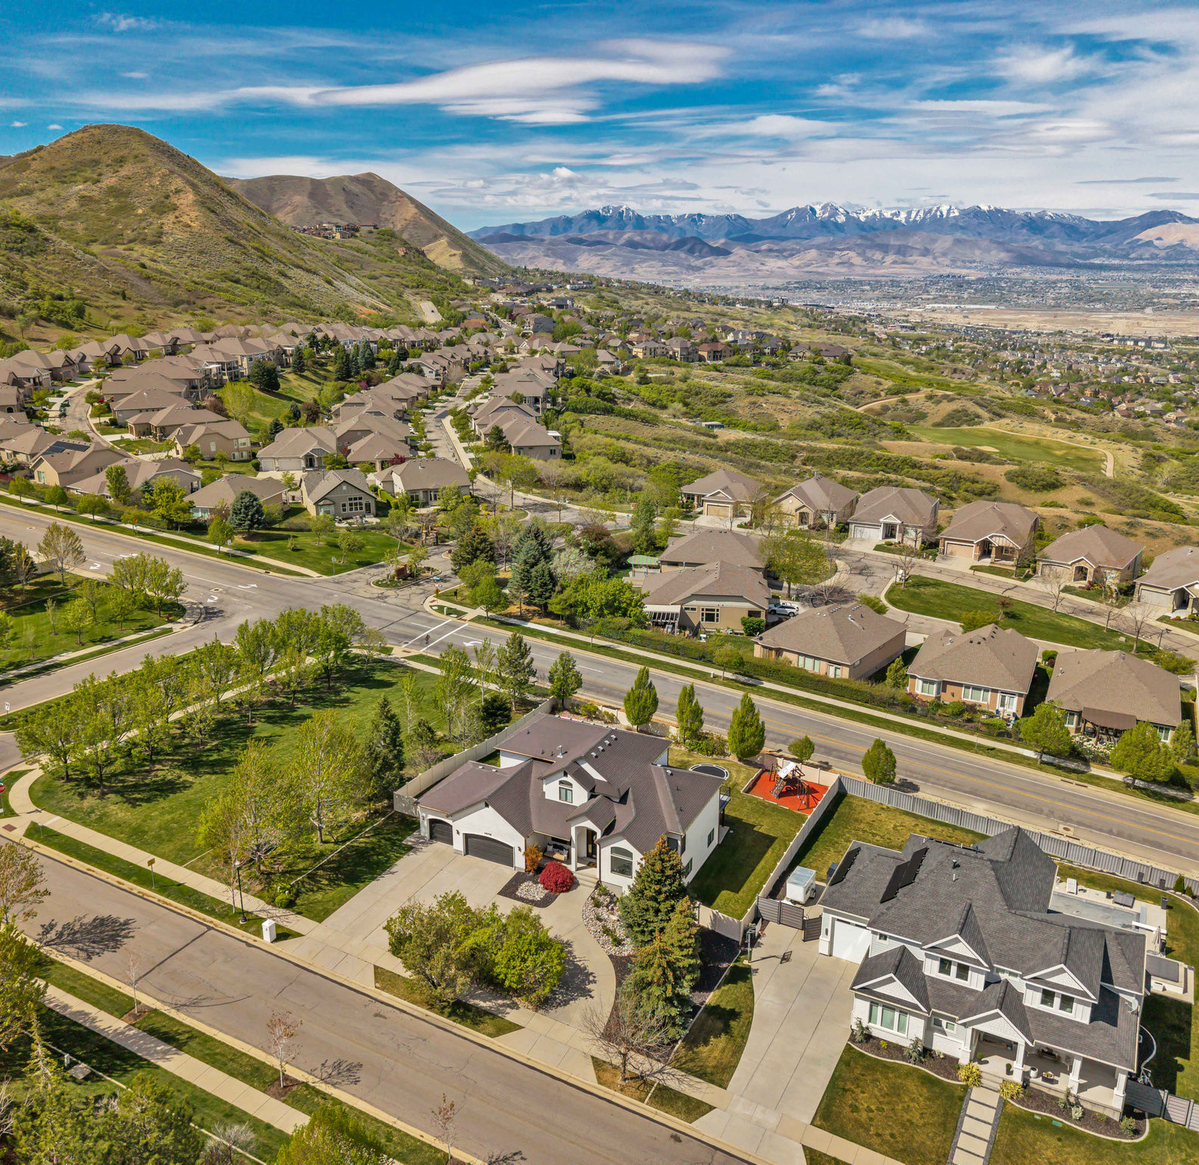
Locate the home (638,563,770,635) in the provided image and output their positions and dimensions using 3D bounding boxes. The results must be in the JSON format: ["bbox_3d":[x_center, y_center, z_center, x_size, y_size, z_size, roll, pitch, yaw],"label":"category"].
[{"bbox_3d":[16.138,1.383,163.582,19.500,6.900,17.000,2,17,7],"label":"home"}]

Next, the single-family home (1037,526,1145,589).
[{"bbox_3d":[87.680,-6.080,191.050,13.700,8.000,21.600,13,21,36],"label":"single-family home"}]

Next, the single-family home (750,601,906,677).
[{"bbox_3d":[31.210,6.660,145.490,14.400,7.500,17.300,13,22,36],"label":"single-family home"}]

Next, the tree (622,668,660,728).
[{"bbox_3d":[4.503,13.038,121.555,3.700,7.400,3.700,0,17,0],"label":"tree"}]

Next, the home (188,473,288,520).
[{"bbox_3d":[-72.290,-17.610,214.480,13.500,7.300,17.300,4,18,13],"label":"home"}]

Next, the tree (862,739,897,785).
[{"bbox_3d":[28.590,18.270,109.830,3.590,5.190,3.590,5,18,15],"label":"tree"}]

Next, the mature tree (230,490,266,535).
[{"bbox_3d":[-55.070,-10.850,167.820,5.580,7.370,5.580,0,17,0],"label":"mature tree"}]

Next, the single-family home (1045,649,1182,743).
[{"bbox_3d":[66.070,12.310,137.590,14.900,8.600,18.800,9,19,27],"label":"single-family home"}]

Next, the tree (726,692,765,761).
[{"bbox_3d":[15.929,15.496,116.141,4.000,7.500,4.000,0,17,0],"label":"tree"}]

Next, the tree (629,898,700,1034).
[{"bbox_3d":[4.257,25.584,71.694,4.800,9.600,4.800,0,17,0],"label":"tree"}]

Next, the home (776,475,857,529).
[{"bbox_3d":[46.336,-18.458,231.548,14.500,7.800,19.500,7,18,21],"label":"home"}]

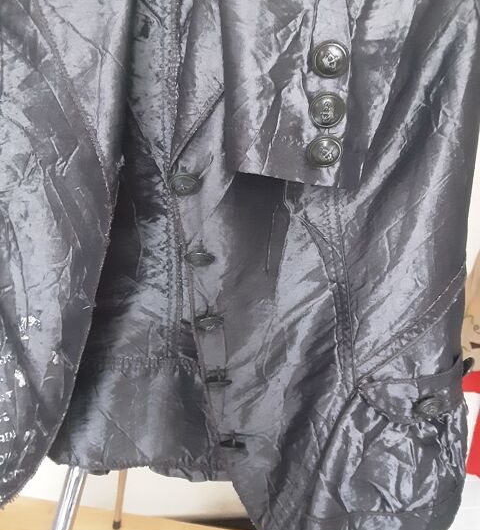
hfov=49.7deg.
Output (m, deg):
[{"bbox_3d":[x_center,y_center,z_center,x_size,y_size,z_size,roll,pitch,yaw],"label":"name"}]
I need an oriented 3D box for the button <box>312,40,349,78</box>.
[{"bbox_3d":[0.054,-0.124,0.312,0.022,0.022,0.008,3,27,7],"label":"button"}]

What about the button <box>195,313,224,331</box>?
[{"bbox_3d":[-0.024,0.044,0.401,0.022,0.022,0.008,-1,57,-2],"label":"button"}]

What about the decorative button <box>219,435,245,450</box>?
[{"bbox_3d":[-0.007,0.149,0.437,0.022,0.008,0.022,0,-4,0],"label":"decorative button"}]

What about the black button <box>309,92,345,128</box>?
[{"bbox_3d":[0.054,-0.096,0.321,0.022,0.022,0.008,3,25,8],"label":"black button"}]

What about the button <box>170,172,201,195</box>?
[{"bbox_3d":[-0.039,-0.058,0.366,0.022,0.022,0.008,-1,54,-4],"label":"button"}]

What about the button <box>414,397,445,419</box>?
[{"bbox_3d":[0.150,0.113,0.410,0.022,0.022,0.008,1,33,2],"label":"button"}]

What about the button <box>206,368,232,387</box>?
[{"bbox_3d":[-0.017,0.090,0.417,0.022,0.008,0.022,0,-9,-1],"label":"button"}]

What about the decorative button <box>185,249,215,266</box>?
[{"bbox_3d":[-0.030,-0.006,0.384,0.022,0.008,0.022,-1,-23,-2],"label":"decorative button"}]

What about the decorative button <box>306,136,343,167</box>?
[{"bbox_3d":[0.054,-0.072,0.330,0.022,0.022,0.008,0,36,1],"label":"decorative button"}]

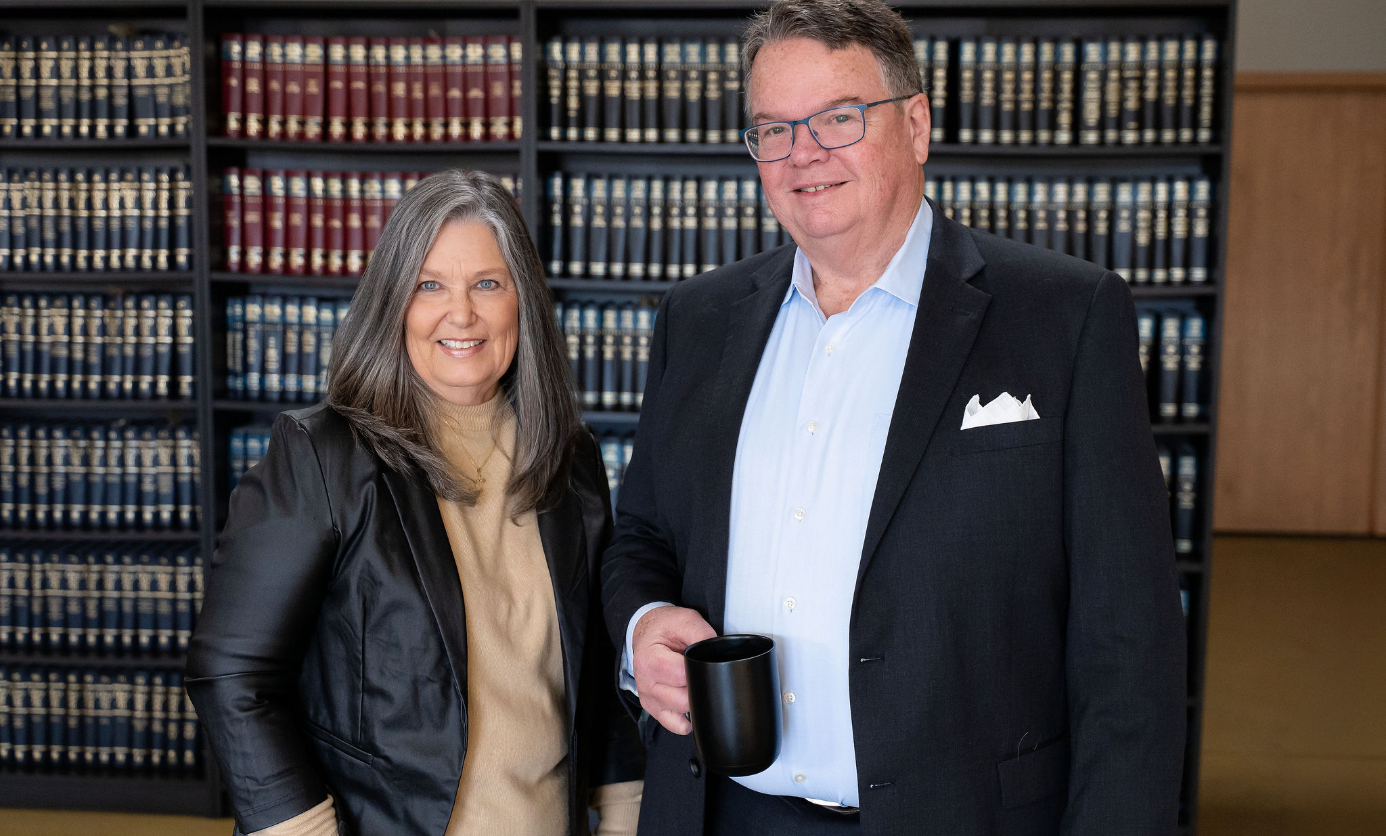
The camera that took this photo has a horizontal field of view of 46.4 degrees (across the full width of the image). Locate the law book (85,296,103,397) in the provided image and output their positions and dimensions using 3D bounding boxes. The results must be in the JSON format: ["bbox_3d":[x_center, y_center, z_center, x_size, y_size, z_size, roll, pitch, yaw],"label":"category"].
[{"bbox_3d":[-1.484,-0.189,4.124,0.045,0.252,0.185,1,7,5],"label":"law book"}]

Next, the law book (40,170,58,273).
[{"bbox_3d":[-1.608,-0.508,4.147,0.045,0.254,0.175,1,7,5],"label":"law book"}]

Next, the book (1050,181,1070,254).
[{"bbox_3d":[0.867,-0.451,3.863,0.046,0.250,0.170,1,7,6],"label":"book"}]

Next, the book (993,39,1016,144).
[{"bbox_3d":[0.735,-0.768,3.831,0.047,0.254,0.178,1,7,6],"label":"book"}]

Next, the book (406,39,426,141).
[{"bbox_3d":[-0.661,-0.799,3.995,0.050,0.249,0.178,1,7,5],"label":"book"}]

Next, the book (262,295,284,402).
[{"bbox_3d":[-1.044,-0.185,4.131,0.050,0.261,0.175,1,7,5],"label":"book"}]

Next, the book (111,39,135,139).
[{"bbox_3d":[-1.388,-0.815,4.038,0.052,0.254,0.178,1,7,6],"label":"book"}]

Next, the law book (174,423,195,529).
[{"bbox_3d":[-1.265,0.140,4.140,0.050,0.254,0.178,1,7,6],"label":"law book"}]

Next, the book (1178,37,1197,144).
[{"bbox_3d":[1.142,-0.759,3.792,0.042,0.254,0.178,1,7,6],"label":"book"}]

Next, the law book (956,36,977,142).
[{"bbox_3d":[0.649,-0.771,3.870,0.048,0.249,0.178,1,7,5],"label":"law book"}]

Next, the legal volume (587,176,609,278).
[{"bbox_3d":[-0.220,-0.472,3.962,0.052,0.254,0.178,1,7,6],"label":"legal volume"}]

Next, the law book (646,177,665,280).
[{"bbox_3d":[-0.080,-0.468,3.955,0.040,0.250,0.170,1,7,5],"label":"law book"}]

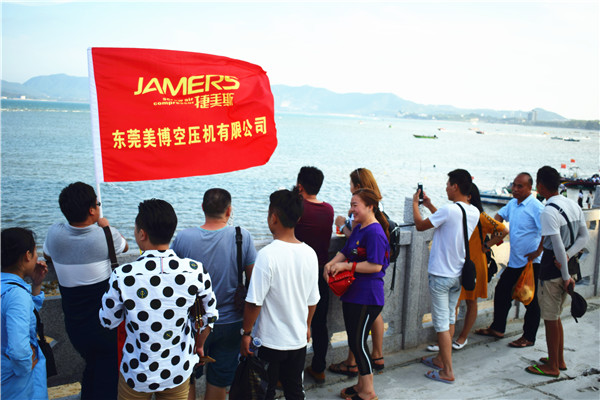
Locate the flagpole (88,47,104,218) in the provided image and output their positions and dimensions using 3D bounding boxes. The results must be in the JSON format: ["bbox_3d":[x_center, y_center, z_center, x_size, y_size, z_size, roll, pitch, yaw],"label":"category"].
[{"bbox_3d":[-1.325,-0.400,4.250,0.035,1.183,0.035,-2,5,1],"label":"flagpole"}]

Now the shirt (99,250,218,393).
[{"bbox_3d":[-0.675,0.547,3.150,0.570,0.670,0.340,1,8,-17],"label":"shirt"}]

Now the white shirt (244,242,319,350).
[{"bbox_3d":[-0.090,0.523,3.750,0.450,0.610,0.280,-1,9,-28],"label":"white shirt"}]

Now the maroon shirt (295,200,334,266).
[{"bbox_3d":[0.070,0.250,5.200,0.460,0.540,0.300,-2,9,-33],"label":"maroon shirt"}]

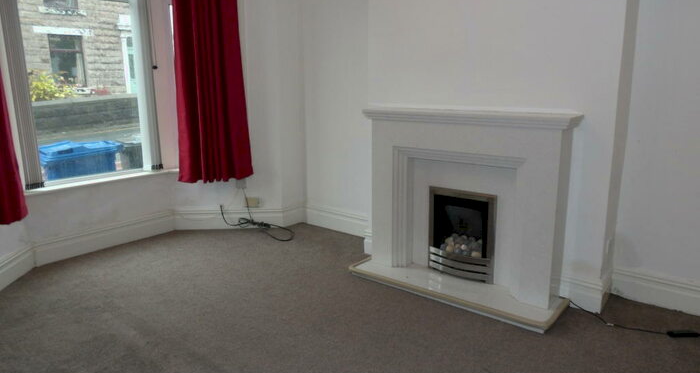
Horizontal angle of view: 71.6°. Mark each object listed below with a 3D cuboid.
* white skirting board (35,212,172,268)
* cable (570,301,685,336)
[{"bbox_3d":[-2.049,0.423,4.152,0.030,0.195,1.165,10,17,40],"label":"white skirting board"},{"bbox_3d":[1.520,0.747,2.719,0.580,0.056,0.115,9,16,38],"label":"cable"}]

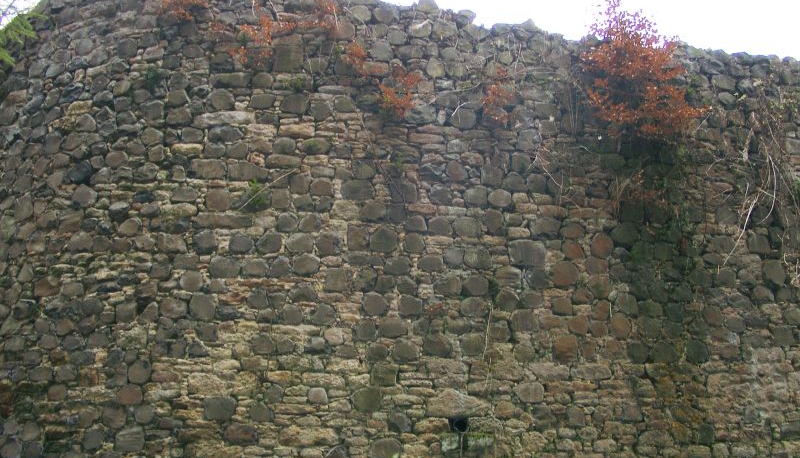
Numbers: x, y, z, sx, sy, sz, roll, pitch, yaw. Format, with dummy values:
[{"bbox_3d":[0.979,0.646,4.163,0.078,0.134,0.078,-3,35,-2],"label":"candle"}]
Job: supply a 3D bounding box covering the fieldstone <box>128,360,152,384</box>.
[{"bbox_3d":[-2.519,1.383,7.628,0.238,0.225,0.180,-3,-16,12],"label":"fieldstone"}]

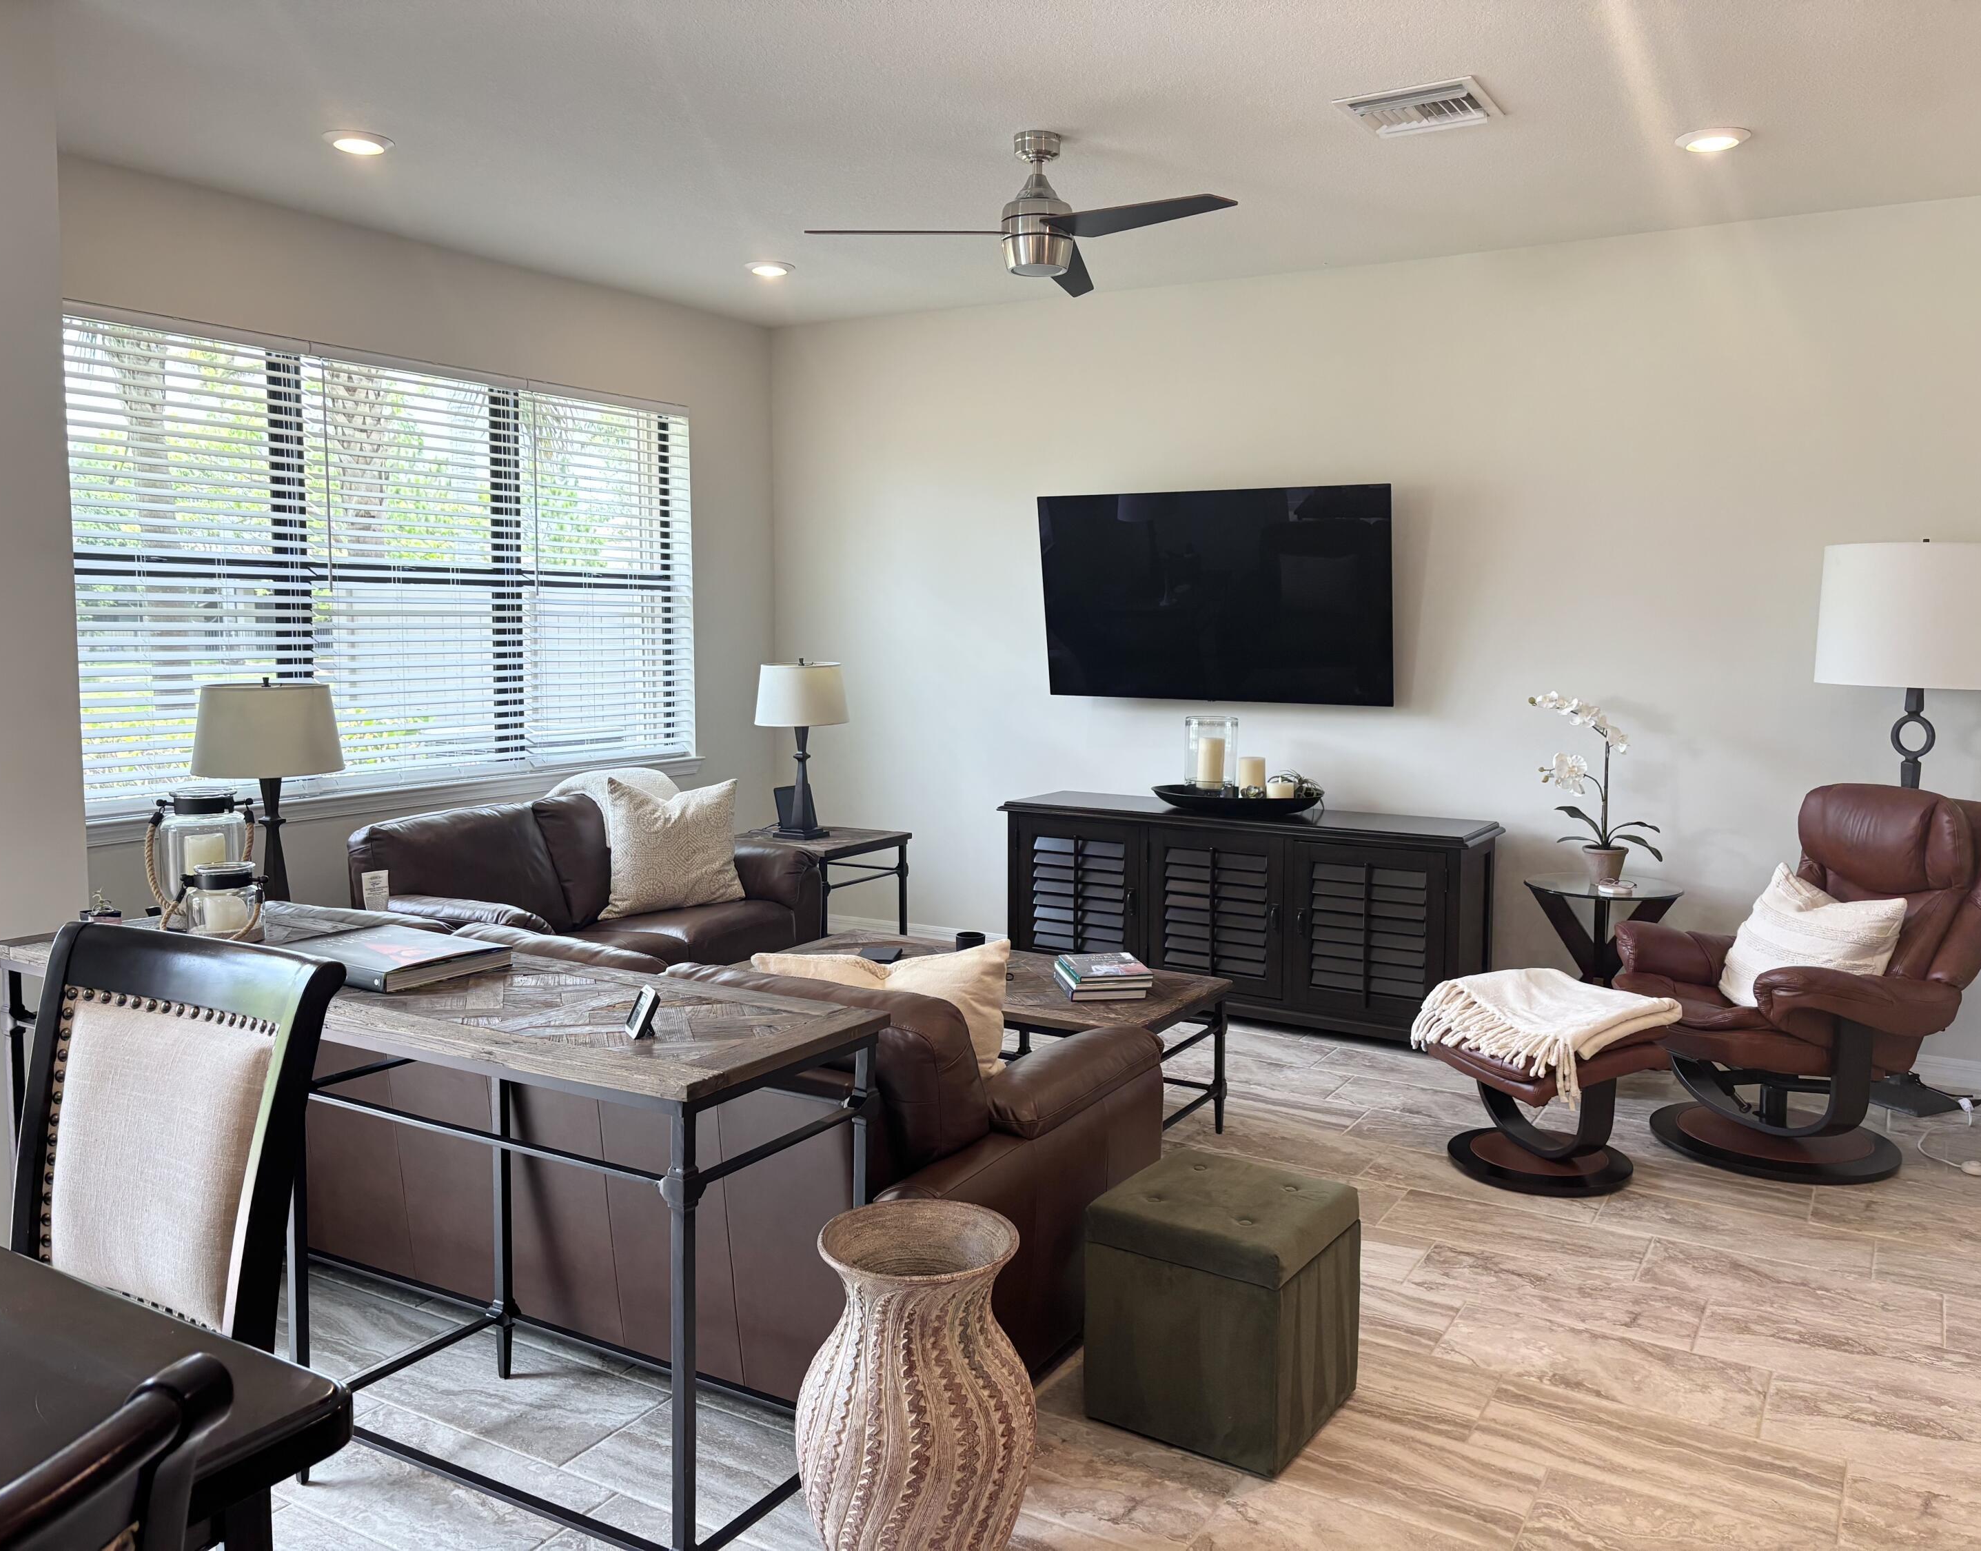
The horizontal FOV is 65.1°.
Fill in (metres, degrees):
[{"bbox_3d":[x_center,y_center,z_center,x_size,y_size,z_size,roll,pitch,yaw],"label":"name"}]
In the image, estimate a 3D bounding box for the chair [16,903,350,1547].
[{"bbox_3d":[-1.249,0.765,1.928,0.520,1.040,0.620,3,6,26],"label":"chair"}]

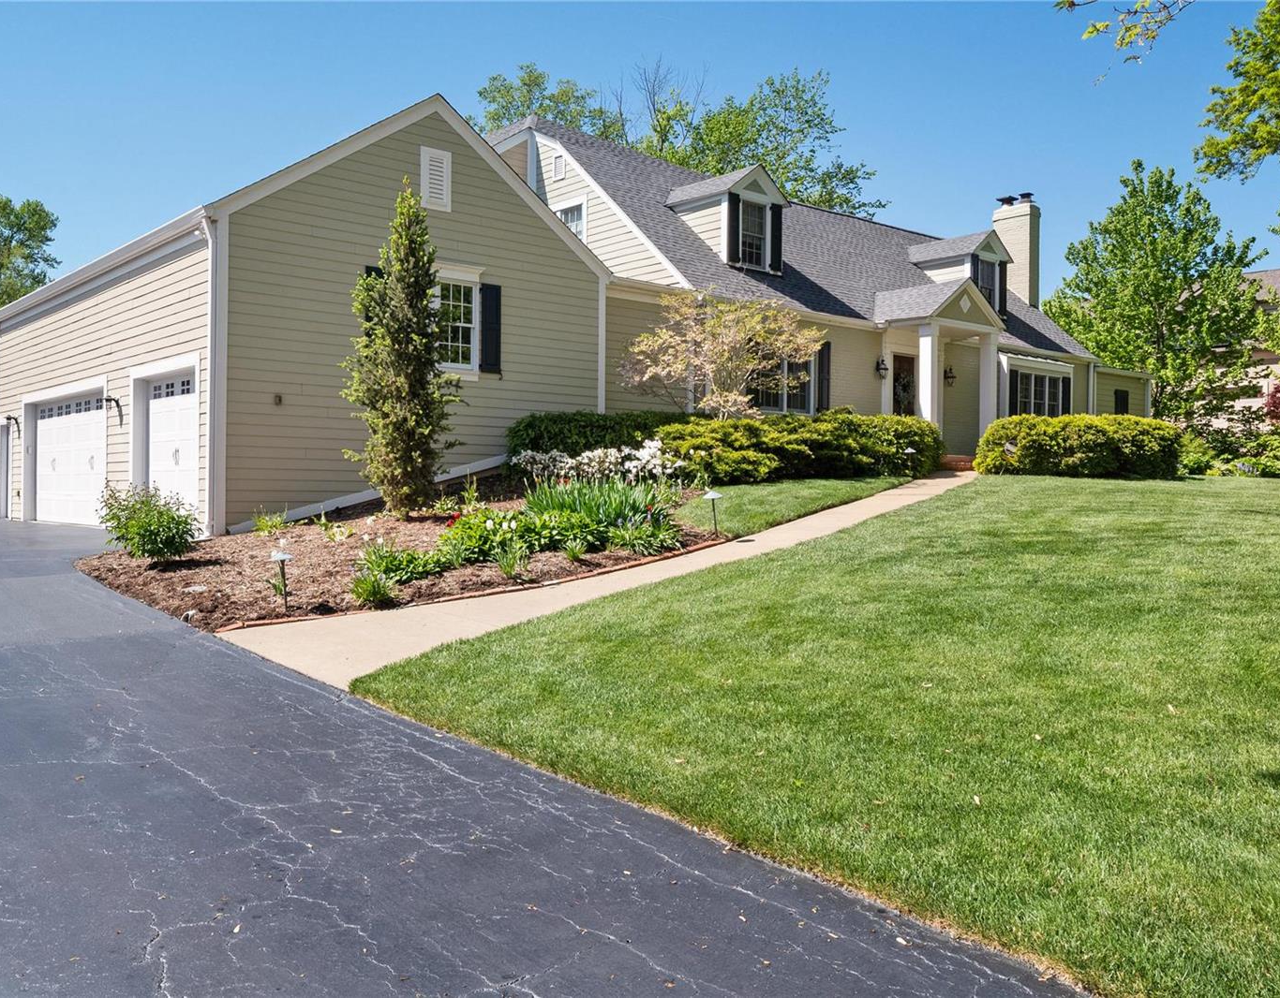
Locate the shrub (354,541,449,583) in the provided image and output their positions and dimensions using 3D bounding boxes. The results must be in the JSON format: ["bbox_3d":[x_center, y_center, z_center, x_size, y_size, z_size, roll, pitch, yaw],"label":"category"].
[{"bbox_3d":[-2.235,0.607,10.200,0.880,0.330,0.700,0,1,-20],"label":"shrub"}]

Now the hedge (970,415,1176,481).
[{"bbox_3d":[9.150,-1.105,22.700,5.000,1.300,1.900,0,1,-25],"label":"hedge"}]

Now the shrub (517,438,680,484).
[{"bbox_3d":[-0.607,-0.564,15.800,2.500,0.720,0.950,0,1,-20],"label":"shrub"}]

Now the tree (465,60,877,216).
[{"bbox_3d":[1.350,-7.500,37.000,13.800,14.500,12.500,1,0,0],"label":"tree"}]

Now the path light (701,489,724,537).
[{"bbox_3d":[0.840,0.150,12.400,0.225,0.530,0.225,1,0,0],"label":"path light"}]

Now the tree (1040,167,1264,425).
[{"bbox_3d":[15.600,-5.700,33.000,6.700,9.300,6.500,1,0,0],"label":"tree"}]

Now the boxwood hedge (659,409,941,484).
[{"bbox_3d":[2.880,-0.870,18.500,5.600,1.300,1.800,0,0,-40],"label":"boxwood hedge"}]

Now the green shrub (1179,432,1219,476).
[{"bbox_3d":[12.710,-1.042,24.700,1.050,1.020,0.950,0,1,-30],"label":"green shrub"}]

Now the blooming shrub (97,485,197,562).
[{"bbox_3d":[-5.688,0.284,12.500,1.120,0.900,1.050,0,1,-30],"label":"blooming shrub"}]

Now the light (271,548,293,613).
[{"bbox_3d":[-3.075,0.704,9.300,0.190,0.550,0.190,0,1,-30],"label":"light"}]

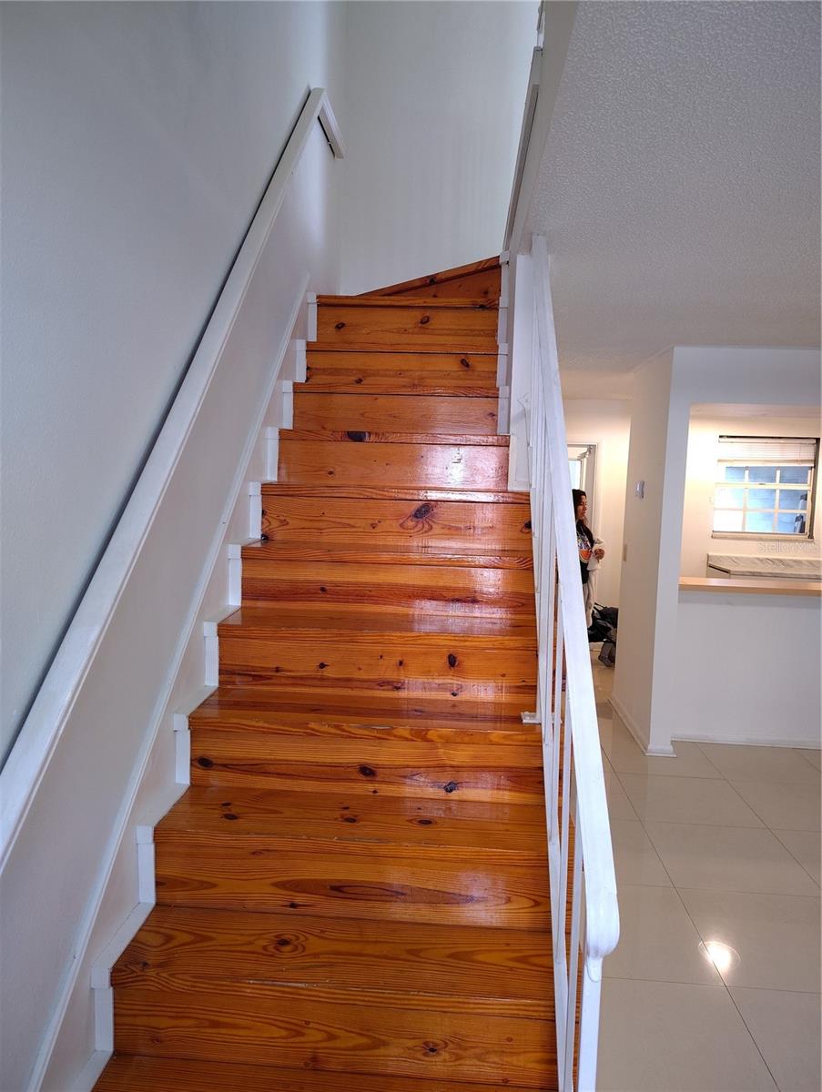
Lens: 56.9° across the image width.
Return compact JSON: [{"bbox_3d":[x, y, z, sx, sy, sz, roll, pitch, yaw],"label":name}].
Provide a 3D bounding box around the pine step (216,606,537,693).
[{"bbox_3d":[-0.066,0.332,2.295,0.975,0.201,0.240,2,5,4],"label":"pine step"}]

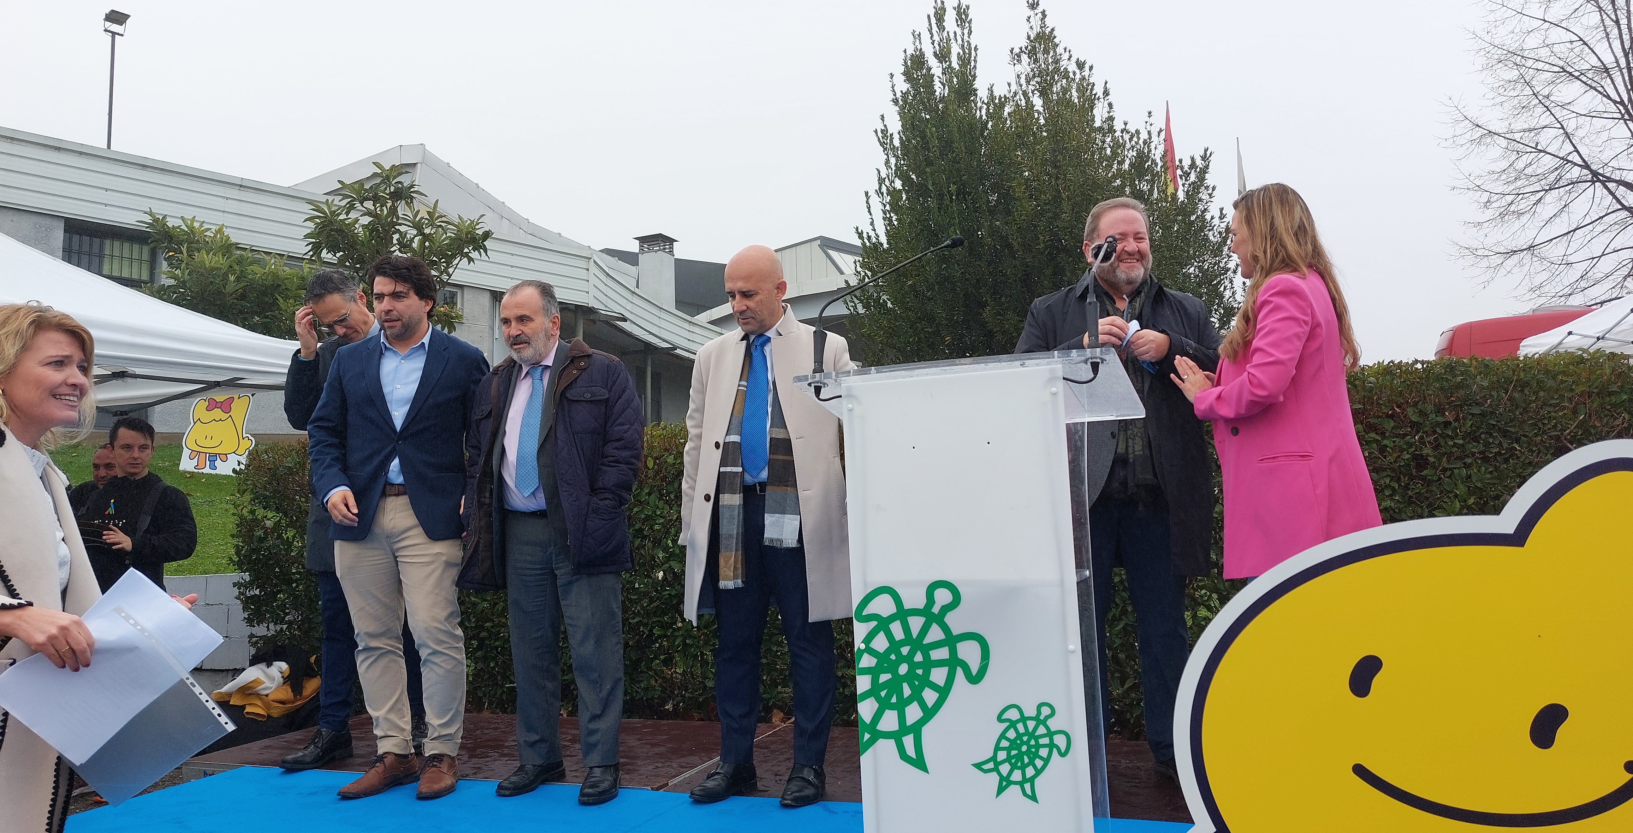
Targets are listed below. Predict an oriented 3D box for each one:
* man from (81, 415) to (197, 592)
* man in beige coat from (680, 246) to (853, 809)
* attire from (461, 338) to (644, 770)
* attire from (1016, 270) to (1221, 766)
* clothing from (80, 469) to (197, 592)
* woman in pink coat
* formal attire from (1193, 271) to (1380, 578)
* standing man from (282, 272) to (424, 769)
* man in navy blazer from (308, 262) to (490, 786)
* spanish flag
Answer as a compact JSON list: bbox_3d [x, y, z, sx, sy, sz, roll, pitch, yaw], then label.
[{"bbox_3d":[-3.330,0.880,5.800,0.530,1.760,0.420,-1,-4,-9],"label":"man"},{"bbox_3d":[-0.148,0.326,3.748,0.560,1.742,0.400,-3,-4,10],"label":"man in beige coat"},{"bbox_3d":[-0.875,0.446,3.916,0.560,1.416,0.380,-3,-4,12],"label":"attire"},{"bbox_3d":[0.953,0.307,3.709,0.640,1.560,0.420,-2,-4,5],"label":"attire"},{"bbox_3d":[-3.053,0.575,5.300,0.520,0.662,0.360,-1,-4,-7],"label":"clothing"},{"bbox_3d":[1.310,0.190,3.380,0.500,1.720,0.440,-3,-4,17],"label":"woman in pink coat"},{"bbox_3d":[1.330,0.020,3.380,0.440,0.870,0.420,-3,-4,17],"label":"formal attire"},{"bbox_3d":[-1.720,0.355,4.420,0.520,1.800,0.400,-4,-5,22],"label":"standing man"},{"bbox_3d":[-1.426,0.351,4.025,0.580,1.810,0.420,-2,-4,-3],"label":"man in navy blazer"},{"bbox_3d":[6.198,-4.516,20.500,0.300,1.900,0.300,-3,-4,17],"label":"spanish flag"}]

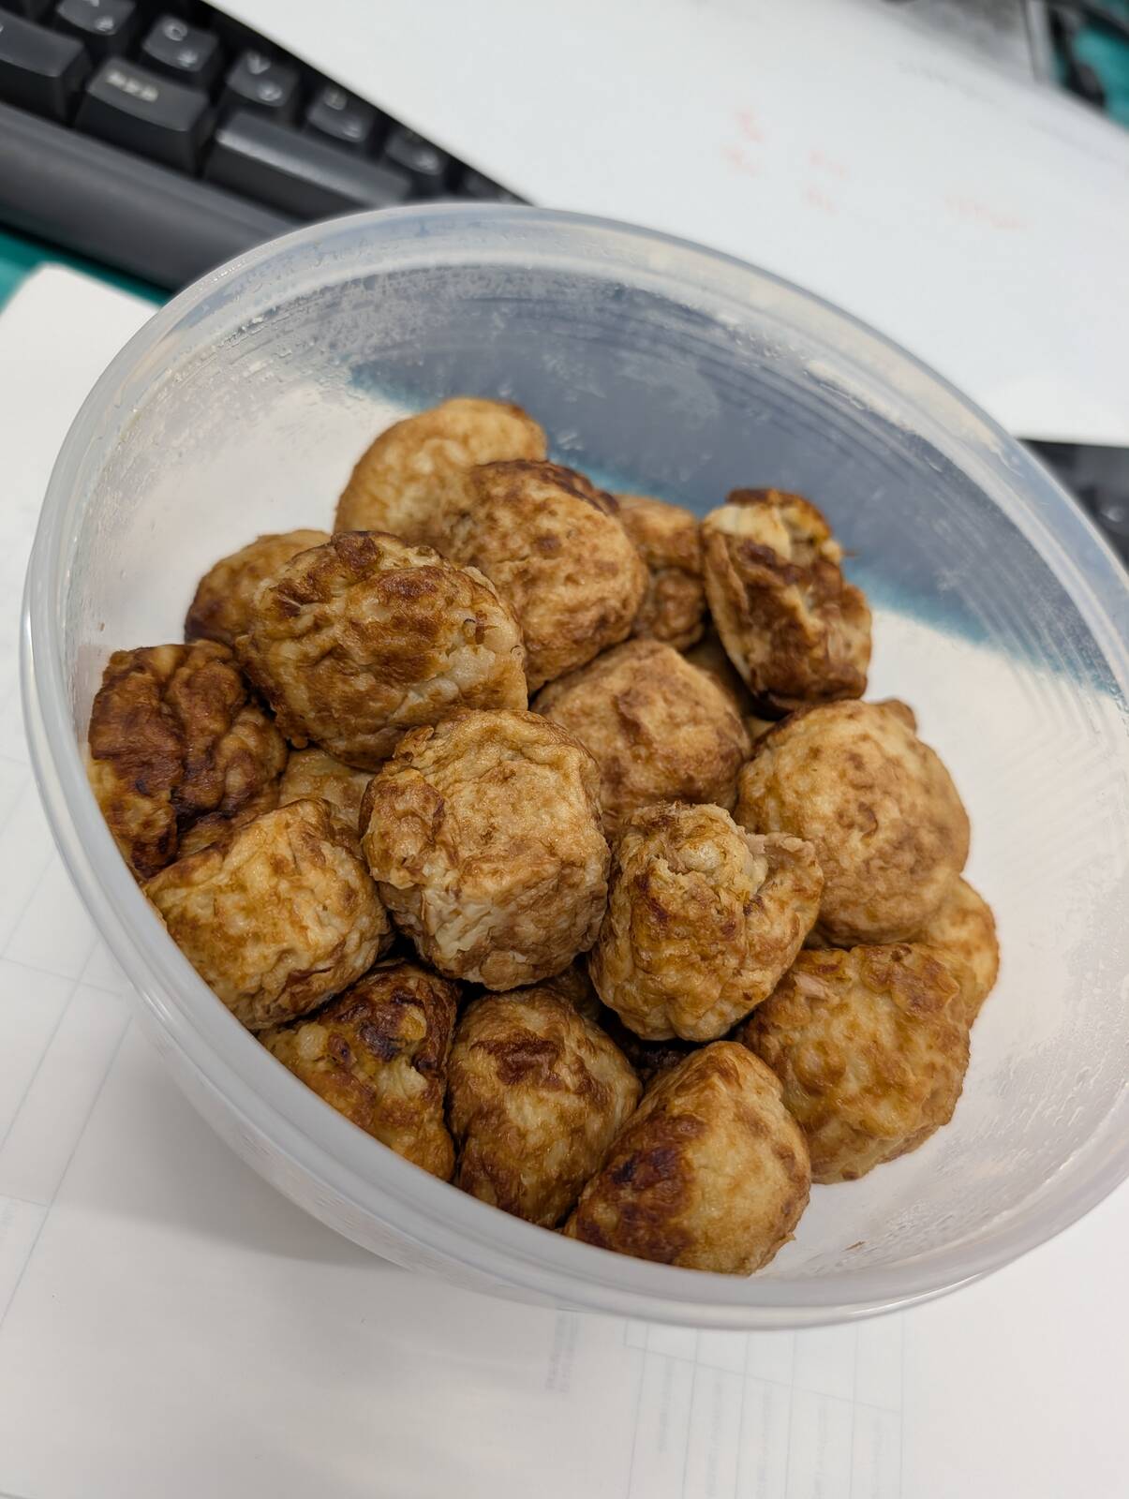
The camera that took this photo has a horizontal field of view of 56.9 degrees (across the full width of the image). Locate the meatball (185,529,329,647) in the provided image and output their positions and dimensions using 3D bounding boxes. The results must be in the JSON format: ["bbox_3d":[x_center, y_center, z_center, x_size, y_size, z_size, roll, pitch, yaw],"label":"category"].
[{"bbox_3d":[-0.049,-0.021,0.181,0.035,0.034,0.035,-11,67,-25],"label":"meatball"}]

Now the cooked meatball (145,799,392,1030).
[{"bbox_3d":[-0.038,0.021,0.134,0.033,0.030,0.031,0,60,-21],"label":"cooked meatball"}]

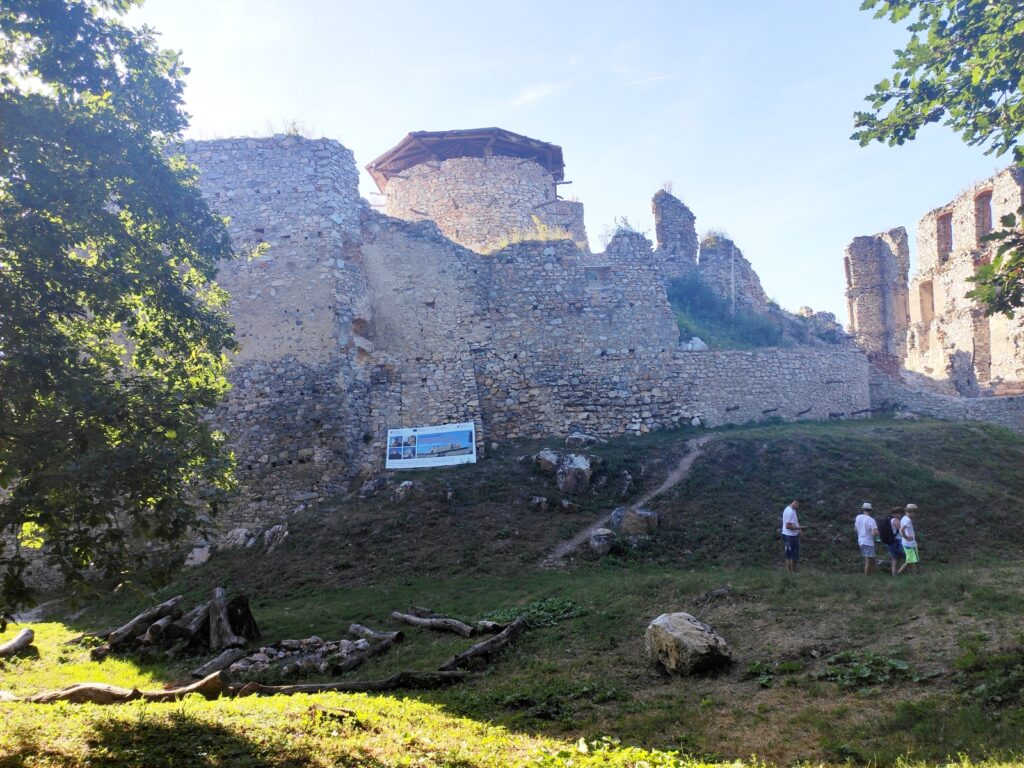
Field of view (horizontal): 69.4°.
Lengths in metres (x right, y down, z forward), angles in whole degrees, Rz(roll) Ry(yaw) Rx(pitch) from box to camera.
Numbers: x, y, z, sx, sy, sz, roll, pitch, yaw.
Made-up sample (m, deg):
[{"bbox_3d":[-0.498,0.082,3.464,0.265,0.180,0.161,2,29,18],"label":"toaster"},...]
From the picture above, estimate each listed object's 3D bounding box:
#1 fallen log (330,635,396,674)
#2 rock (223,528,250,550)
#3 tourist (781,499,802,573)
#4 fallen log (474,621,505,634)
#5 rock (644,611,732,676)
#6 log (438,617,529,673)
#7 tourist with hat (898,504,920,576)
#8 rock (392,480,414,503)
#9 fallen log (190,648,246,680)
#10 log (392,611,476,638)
[{"bbox_3d":[-1.813,3.364,9.242,0.180,0.160,1.361,-2,-7,18],"label":"fallen log"},{"bbox_3d":[-6.371,3.596,17.100,0.640,0.500,0.520,0,-7,0],"label":"rock"},{"bbox_3d":[6.576,3.576,17.400,0.450,1.750,0.480,1,-7,-6],"label":"tourist"},{"bbox_3d":[-0.308,3.546,10.769,0.480,0.170,0.170,-7,-10,40],"label":"fallen log"},{"bbox_3d":[1.957,2.889,8.200,0.830,0.540,0.640,4,-8,-27],"label":"rock"},{"bbox_3d":[-0.314,3.424,9.863,0.230,0.210,2.250,-3,-6,24],"label":"log"},{"bbox_3d":[9.353,3.647,17.400,0.420,1.700,0.460,1,-7,-7],"label":"tourist with hat"},{"bbox_3d":[-2.788,2.762,19.000,0.550,0.500,0.480,0,-7,0],"label":"rock"},{"bbox_3d":[-3.510,3.337,8.890,0.190,0.180,0.848,-2,-7,15],"label":"fallen log"},{"bbox_3d":[-1.189,3.402,10.550,0.280,0.220,1.840,7,-10,-42],"label":"log"}]

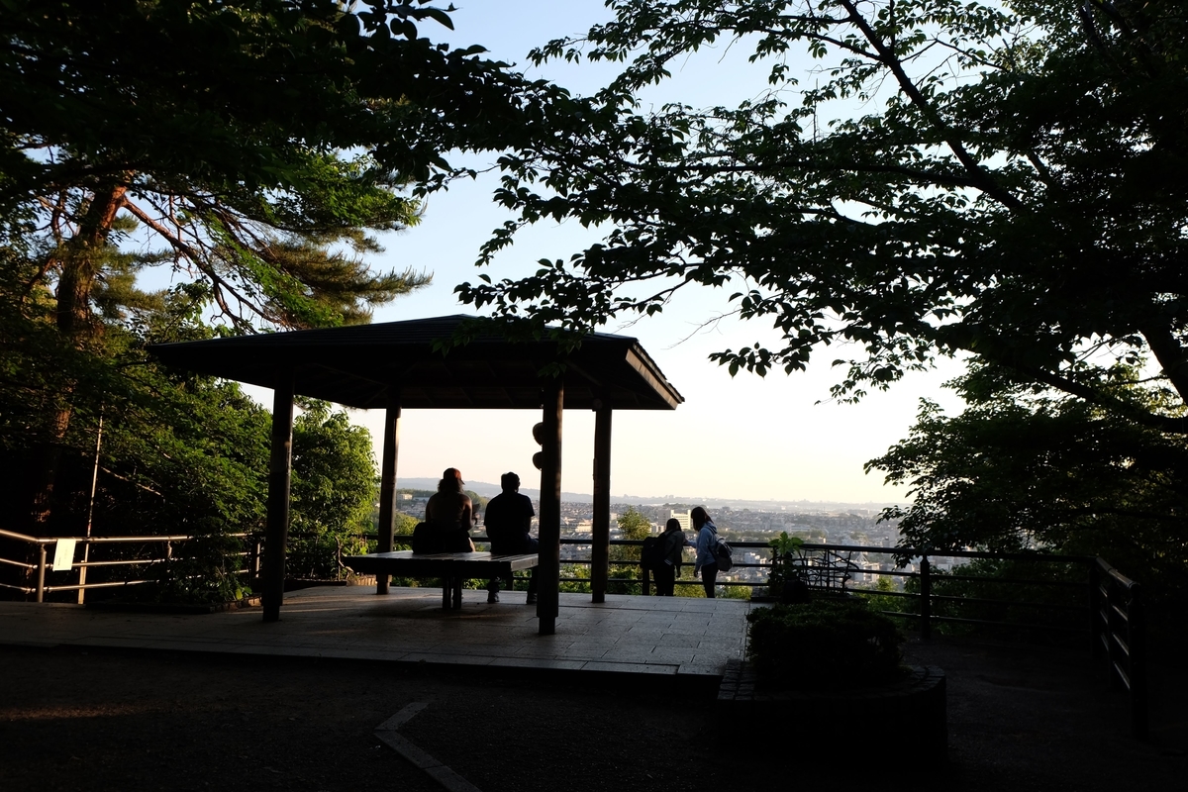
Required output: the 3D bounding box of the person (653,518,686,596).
[{"bbox_3d":[1.013,2.335,11.762,0.450,1.440,0.460,6,-8,-37],"label":"person"}]

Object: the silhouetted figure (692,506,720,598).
[{"bbox_3d":[1.458,2.280,11.769,0.400,1.570,0.450,-1,-7,17],"label":"silhouetted figure"}]

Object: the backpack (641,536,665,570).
[{"bbox_3d":[0.786,2.055,11.693,0.220,0.440,0.320,6,-8,-37],"label":"backpack"}]

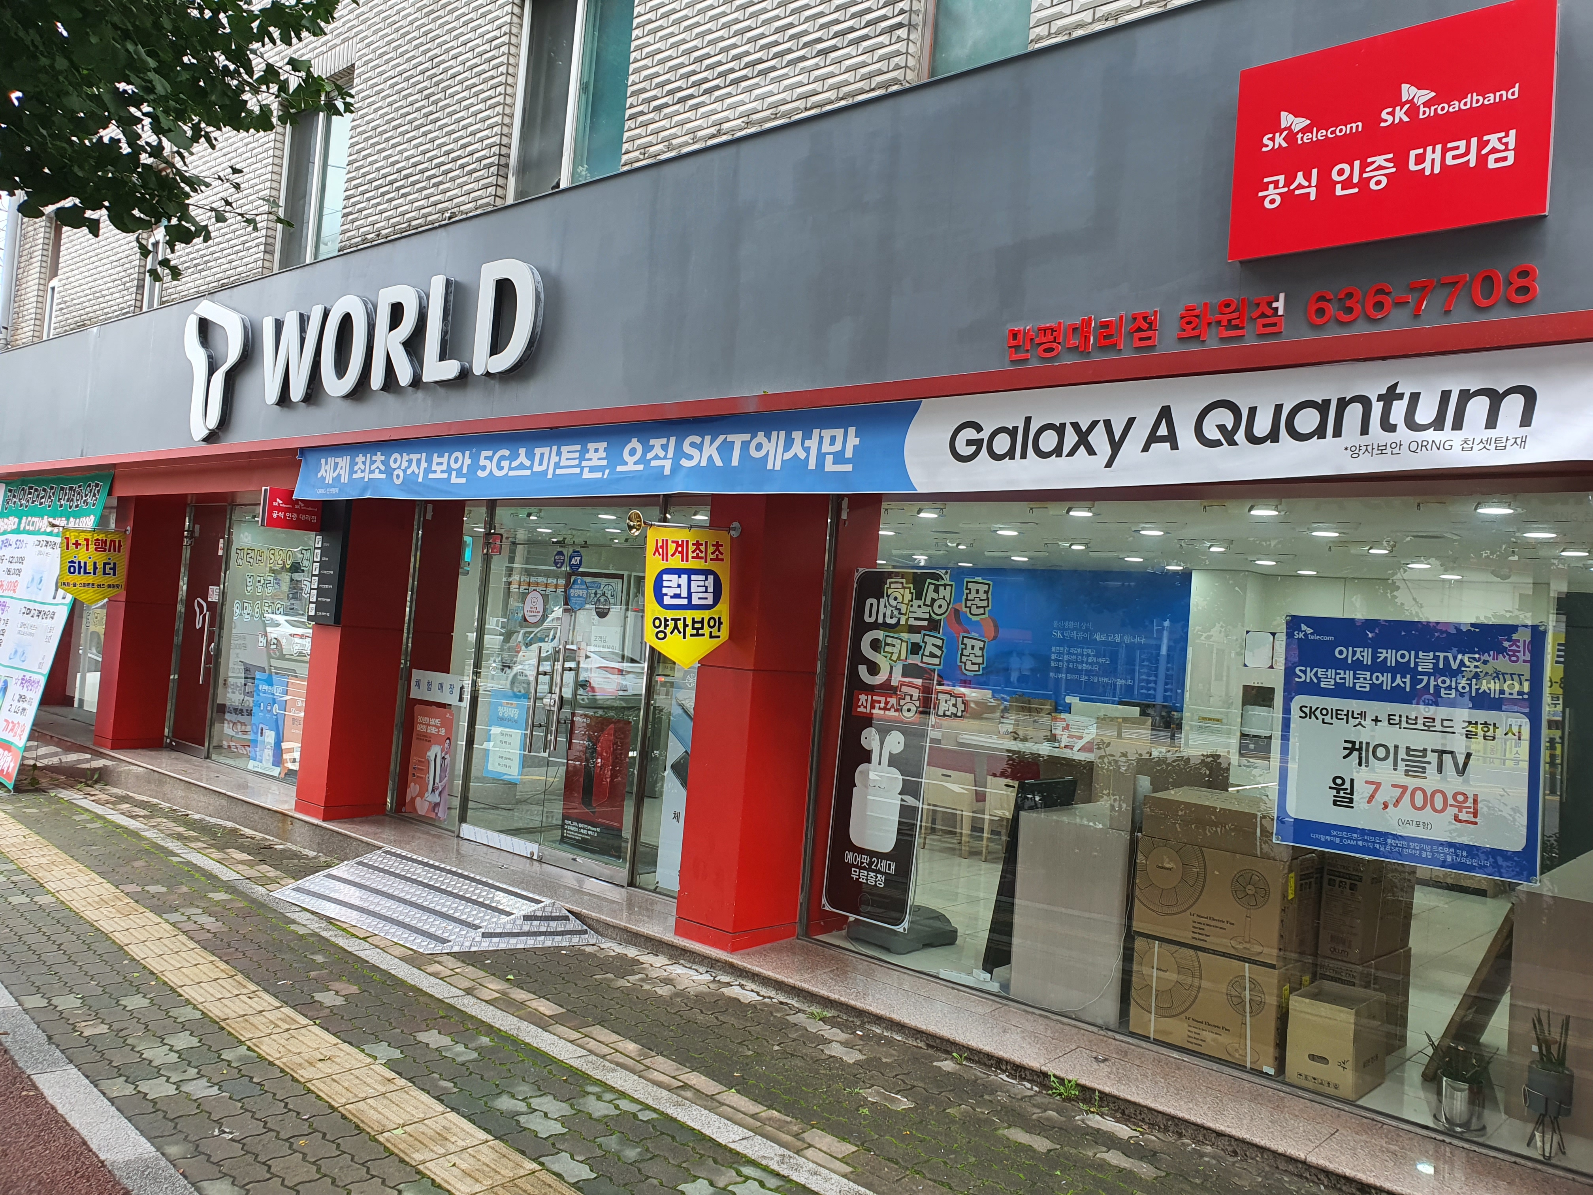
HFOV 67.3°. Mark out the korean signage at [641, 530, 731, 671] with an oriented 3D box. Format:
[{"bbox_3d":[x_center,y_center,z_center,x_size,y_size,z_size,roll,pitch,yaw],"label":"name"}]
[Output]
[{"bbox_3d":[-0.528,0.010,5.906,0.020,0.695,0.577,3,2,41],"label":"korean signage"}]

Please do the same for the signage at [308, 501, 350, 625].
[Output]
[{"bbox_3d":[-3.416,-0.288,8.765,0.389,0.967,0.054,3,-2,41],"label":"signage"}]

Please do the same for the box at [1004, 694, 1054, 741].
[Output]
[{"bbox_3d":[2.159,1.113,10.942,0.365,0.400,0.270,4,-2,25],"label":"box"}]

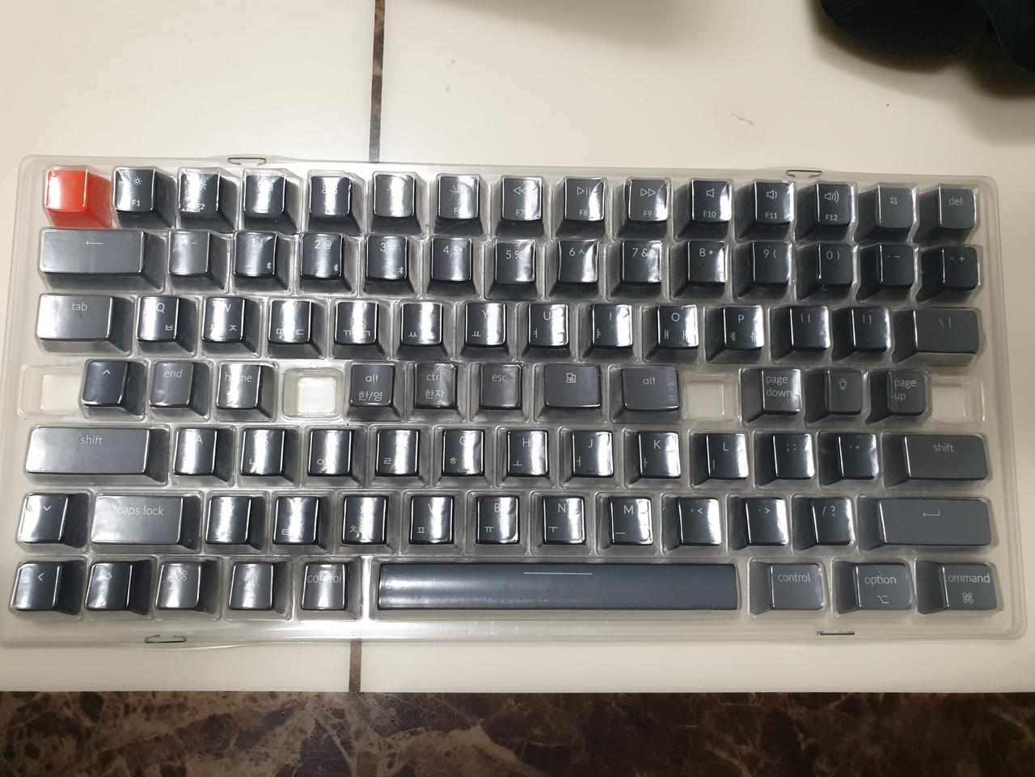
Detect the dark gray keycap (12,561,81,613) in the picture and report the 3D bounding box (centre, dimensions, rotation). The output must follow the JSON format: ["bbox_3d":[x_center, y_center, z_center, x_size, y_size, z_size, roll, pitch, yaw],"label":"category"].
[{"bbox_3d":[-0.148,0.062,0.243,0.018,0.010,0.018,1,82,-3],"label":"dark gray keycap"}]

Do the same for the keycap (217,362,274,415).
[{"bbox_3d":[-0.089,0.000,0.252,0.018,0.009,0.018,1,83,-3],"label":"keycap"}]

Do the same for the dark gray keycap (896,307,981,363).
[{"bbox_3d":[0.146,-0.018,0.268,0.028,0.009,0.018,1,82,-3],"label":"dark gray keycap"}]

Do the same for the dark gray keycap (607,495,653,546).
[{"bbox_3d":[0.036,0.044,0.252,0.018,0.009,0.018,1,83,-3],"label":"dark gray keycap"}]

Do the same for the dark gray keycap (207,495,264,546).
[{"bbox_3d":[-0.091,0.043,0.249,0.018,0.010,0.018,1,82,-3],"label":"dark gray keycap"}]

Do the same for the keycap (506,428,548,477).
[{"bbox_3d":[0.003,0.022,0.256,0.018,0.009,0.018,1,82,-3],"label":"keycap"}]

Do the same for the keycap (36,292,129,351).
[{"bbox_3d":[-0.143,-0.022,0.255,0.028,0.009,0.018,1,81,-3],"label":"keycap"}]

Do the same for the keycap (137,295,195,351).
[{"bbox_3d":[-0.117,-0.021,0.256,0.018,0.009,0.018,1,82,-3],"label":"keycap"}]

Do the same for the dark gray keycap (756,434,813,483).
[{"bbox_3d":[0.091,0.024,0.261,0.018,0.009,0.018,1,82,-3],"label":"dark gray keycap"}]

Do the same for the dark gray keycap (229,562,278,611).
[{"bbox_3d":[-0.083,0.063,0.246,0.018,0.010,0.018,1,82,-3],"label":"dark gray keycap"}]

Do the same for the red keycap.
[{"bbox_3d":[-0.148,-0.064,0.261,0.018,0.011,0.018,1,81,-3],"label":"red keycap"}]

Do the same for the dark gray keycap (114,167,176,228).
[{"bbox_3d":[-0.126,-0.064,0.262,0.018,0.011,0.018,0,81,-3],"label":"dark gray keycap"}]

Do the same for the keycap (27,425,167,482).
[{"bbox_3d":[-0.134,0.021,0.247,0.042,0.009,0.018,1,83,-3],"label":"keycap"}]

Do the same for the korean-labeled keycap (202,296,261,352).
[{"bbox_3d":[-0.096,-0.021,0.258,0.018,0.010,0.018,1,82,-3],"label":"korean-labeled keycap"}]

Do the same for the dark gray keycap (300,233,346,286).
[{"bbox_3d":[-0.064,-0.042,0.260,0.018,0.011,0.018,1,82,-3],"label":"dark gray keycap"}]

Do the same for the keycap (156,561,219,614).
[{"bbox_3d":[-0.104,0.063,0.244,0.018,0.009,0.018,1,83,-3],"label":"keycap"}]

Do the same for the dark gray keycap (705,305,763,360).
[{"bbox_3d":[0.075,-0.019,0.262,0.018,0.010,0.018,1,83,-3],"label":"dark gray keycap"}]

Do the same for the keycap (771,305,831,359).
[{"bbox_3d":[0.099,-0.019,0.267,0.018,0.010,0.018,1,82,-3],"label":"keycap"}]

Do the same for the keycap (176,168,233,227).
[{"bbox_3d":[-0.105,-0.063,0.261,0.018,0.011,0.018,1,82,-3],"label":"keycap"}]

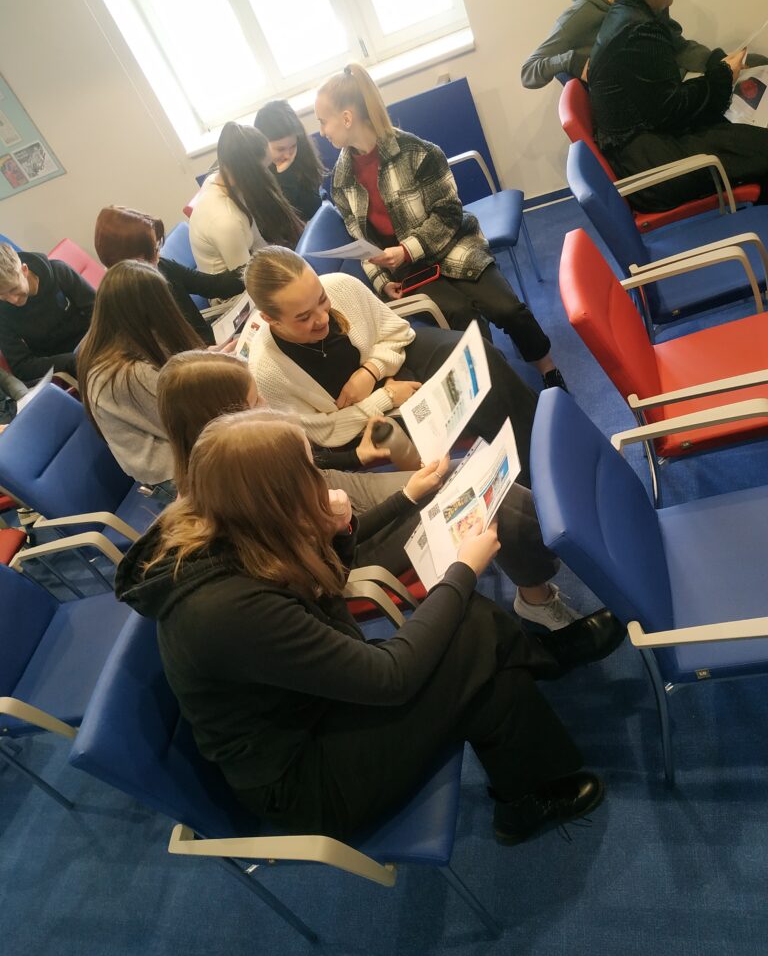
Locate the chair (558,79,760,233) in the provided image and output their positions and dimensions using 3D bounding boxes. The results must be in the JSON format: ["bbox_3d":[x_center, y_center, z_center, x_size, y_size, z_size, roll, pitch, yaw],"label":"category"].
[{"bbox_3d":[1.104,-1.130,2.797,0.605,0.905,0.575,-9,43,23],"label":"chair"}]

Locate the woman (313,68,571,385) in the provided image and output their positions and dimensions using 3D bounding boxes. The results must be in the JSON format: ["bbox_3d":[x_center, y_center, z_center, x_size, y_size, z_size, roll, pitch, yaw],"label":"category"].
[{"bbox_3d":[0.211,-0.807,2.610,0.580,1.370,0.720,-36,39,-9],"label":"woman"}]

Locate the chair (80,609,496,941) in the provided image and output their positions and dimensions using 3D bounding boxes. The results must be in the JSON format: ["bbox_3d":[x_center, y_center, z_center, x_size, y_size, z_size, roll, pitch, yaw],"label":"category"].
[{"bbox_3d":[-0.117,0.621,1.619,0.605,0.905,0.575,-11,42,20],"label":"chair"}]

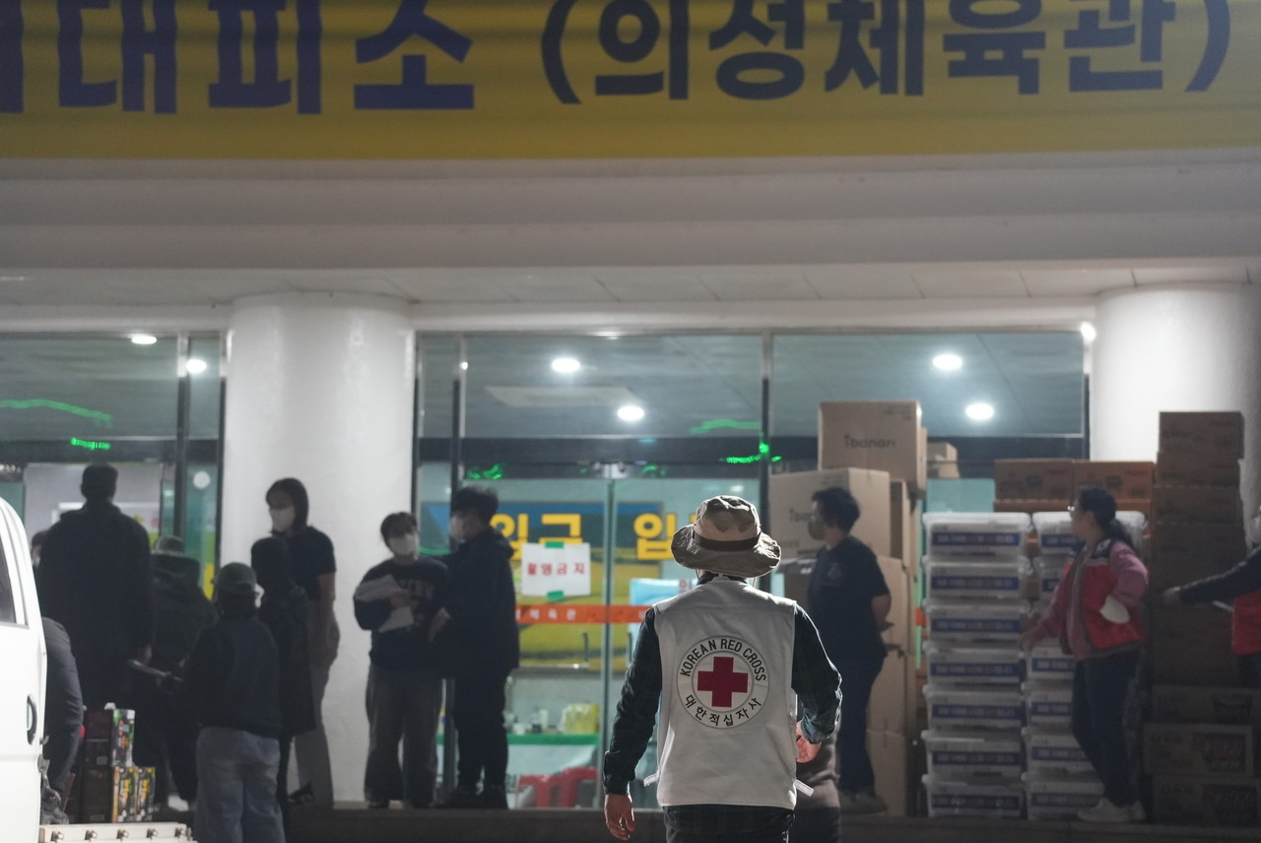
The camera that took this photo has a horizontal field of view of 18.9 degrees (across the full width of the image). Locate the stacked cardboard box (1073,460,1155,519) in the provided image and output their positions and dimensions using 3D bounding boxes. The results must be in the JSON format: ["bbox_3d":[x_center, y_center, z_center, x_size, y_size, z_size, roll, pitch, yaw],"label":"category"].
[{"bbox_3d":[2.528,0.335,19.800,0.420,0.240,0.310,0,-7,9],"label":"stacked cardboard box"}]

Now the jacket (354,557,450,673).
[{"bbox_3d":[-1.205,1.015,20.000,0.500,0.640,0.320,3,-7,-12],"label":"jacket"}]

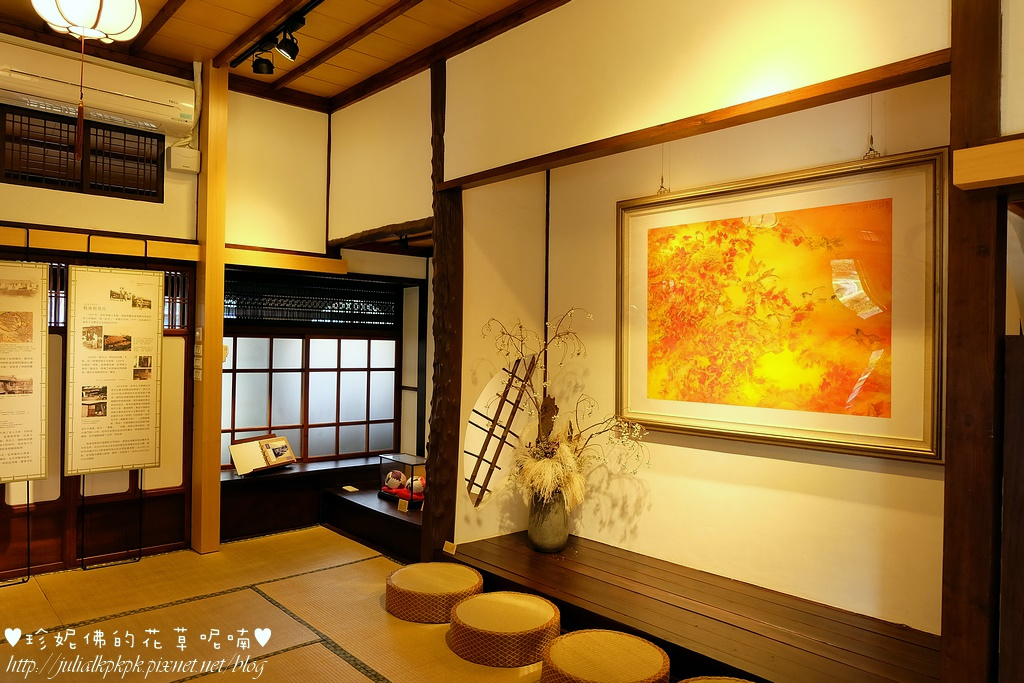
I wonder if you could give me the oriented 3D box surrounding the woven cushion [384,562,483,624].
[{"bbox_3d":[-0.382,1.241,3.396,0.478,0.131,0.478,1,0,0],"label":"woven cushion"}]

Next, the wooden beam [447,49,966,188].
[{"bbox_3d":[0.486,-0.885,3.073,0.111,0.044,2.613,1,0,-43],"label":"wooden beam"}]

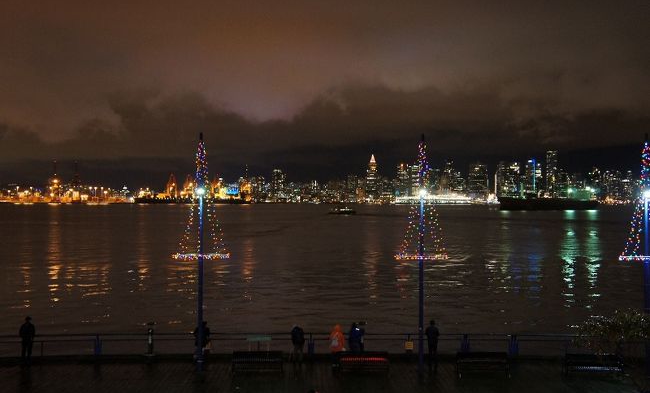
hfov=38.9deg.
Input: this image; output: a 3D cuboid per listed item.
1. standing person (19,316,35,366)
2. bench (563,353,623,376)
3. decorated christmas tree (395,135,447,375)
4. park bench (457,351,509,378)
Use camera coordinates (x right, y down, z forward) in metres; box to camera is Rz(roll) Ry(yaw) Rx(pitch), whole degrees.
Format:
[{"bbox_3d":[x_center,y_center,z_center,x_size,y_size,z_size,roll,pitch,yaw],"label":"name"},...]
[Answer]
[{"bbox_3d":[-11.000,5.352,34.003,0.540,1.780,0.360,0,0,-6],"label":"standing person"},{"bbox_3d":[9.530,6.004,32.801,1.840,0.810,0.600,0,0,2],"label":"bench"},{"bbox_3d":[3.488,2.086,33.100,1.900,8.500,1.900,0,0,0],"label":"decorated christmas tree"},{"bbox_3d":[5.676,6.006,32.902,1.840,0.810,0.600,0,0,1],"label":"park bench"}]

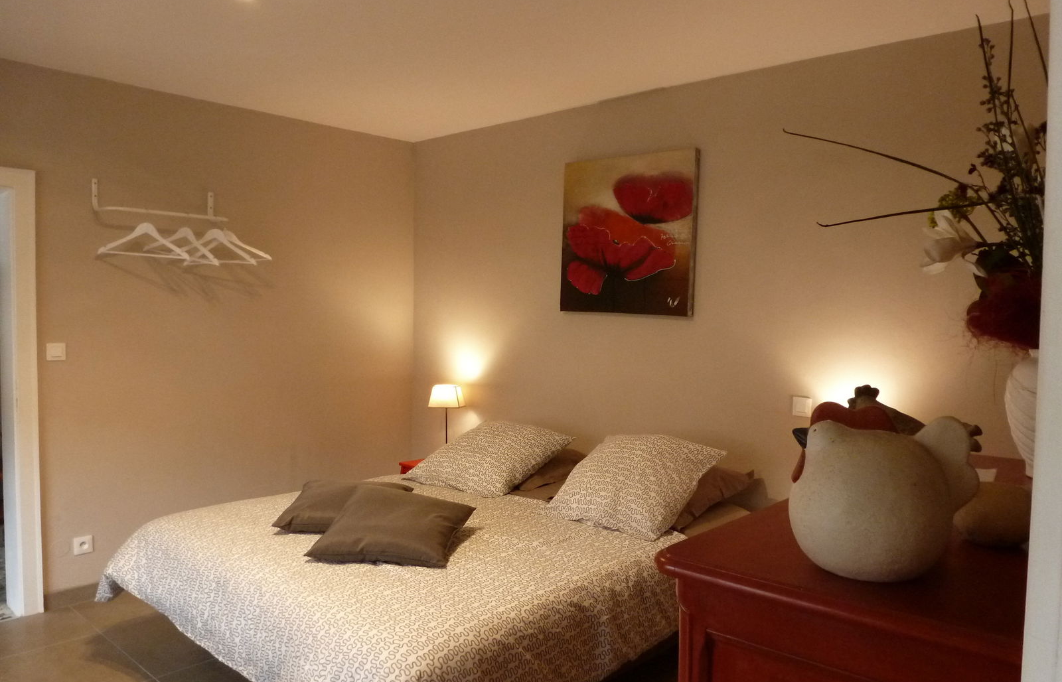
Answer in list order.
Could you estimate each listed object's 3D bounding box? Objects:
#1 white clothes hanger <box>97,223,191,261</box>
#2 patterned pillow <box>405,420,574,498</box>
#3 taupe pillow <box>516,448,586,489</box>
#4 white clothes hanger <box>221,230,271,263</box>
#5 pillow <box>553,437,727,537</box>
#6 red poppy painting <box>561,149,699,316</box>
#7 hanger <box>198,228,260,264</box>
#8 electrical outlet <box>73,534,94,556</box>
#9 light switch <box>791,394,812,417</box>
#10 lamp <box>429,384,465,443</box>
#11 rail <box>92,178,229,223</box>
[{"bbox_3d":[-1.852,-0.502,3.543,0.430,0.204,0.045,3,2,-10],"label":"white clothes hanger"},{"bbox_3d":[-0.227,0.613,3.843,0.600,0.160,0.610,3,21,41],"label":"patterned pillow"},{"bbox_3d":[-0.092,0.654,3.963,0.600,0.140,0.580,3,14,41],"label":"taupe pillow"},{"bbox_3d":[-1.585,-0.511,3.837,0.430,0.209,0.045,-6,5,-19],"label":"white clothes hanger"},{"bbox_3d":[0.475,0.633,3.270,0.600,0.160,0.610,3,29,41],"label":"pillow"},{"bbox_3d":[0.491,-0.546,3.832,0.797,0.810,0.044,4,4,41],"label":"red poppy painting"},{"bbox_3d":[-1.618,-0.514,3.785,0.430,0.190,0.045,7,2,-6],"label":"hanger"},{"bbox_3d":[-2.179,0.998,3.592,0.018,0.083,0.082,3,3,43],"label":"electrical outlet"},{"bbox_3d":[1.197,0.295,3.260,0.084,0.084,0.018,3,3,41],"label":"light switch"},{"bbox_3d":[-0.513,0.509,4.504,0.198,0.478,0.168,1,3,12],"label":"lamp"},{"bbox_3d":[-1.836,-0.702,3.697,0.240,0.174,0.600,3,3,43],"label":"rail"}]

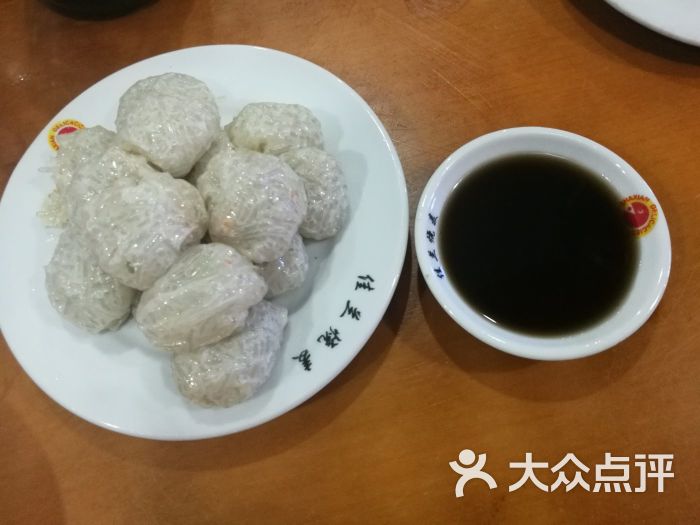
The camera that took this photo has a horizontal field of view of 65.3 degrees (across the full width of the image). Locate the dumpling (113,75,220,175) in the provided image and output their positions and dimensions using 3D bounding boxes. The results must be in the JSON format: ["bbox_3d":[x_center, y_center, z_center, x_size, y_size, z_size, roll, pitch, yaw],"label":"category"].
[{"bbox_3d":[-0.091,-0.069,0.273,0.051,0.038,0.052,-1,70,3],"label":"dumpling"}]

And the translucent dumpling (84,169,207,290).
[{"bbox_3d":[-0.091,-0.014,0.244,0.048,0.038,0.052,-1,70,3],"label":"translucent dumpling"}]

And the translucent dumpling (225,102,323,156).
[{"bbox_3d":[-0.038,-0.065,0.282,0.050,0.033,0.039,4,71,4],"label":"translucent dumpling"}]

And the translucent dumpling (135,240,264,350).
[{"bbox_3d":[-0.064,0.015,0.235,0.055,0.036,0.039,-36,73,-9],"label":"translucent dumpling"}]

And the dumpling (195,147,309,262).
[{"bbox_3d":[-0.045,-0.025,0.247,0.047,0.036,0.052,-18,71,-3],"label":"dumpling"}]

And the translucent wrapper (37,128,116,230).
[{"bbox_3d":[-0.130,-0.047,0.280,0.044,0.034,0.049,-23,71,-5],"label":"translucent wrapper"}]

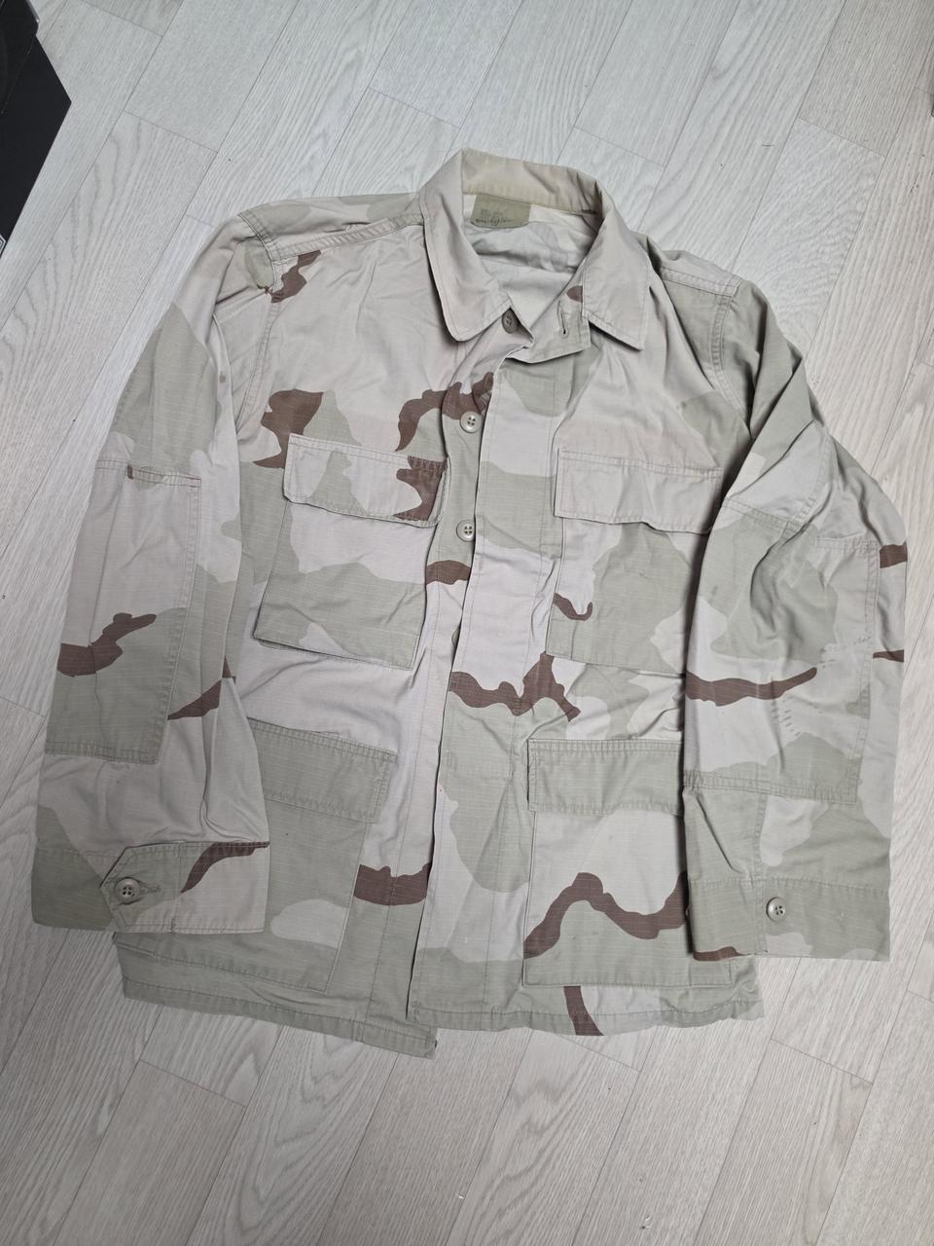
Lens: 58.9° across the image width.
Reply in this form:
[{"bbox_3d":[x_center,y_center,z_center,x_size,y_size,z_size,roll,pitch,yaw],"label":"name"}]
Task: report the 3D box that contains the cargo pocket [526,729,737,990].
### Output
[{"bbox_3d":[0.138,0.199,0.694,0.180,0.020,0.202,2,84,-3],"label":"cargo pocket"}]

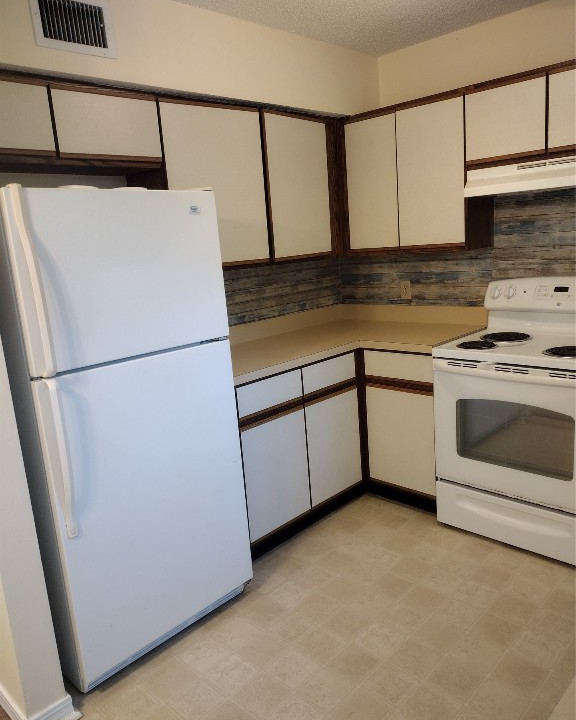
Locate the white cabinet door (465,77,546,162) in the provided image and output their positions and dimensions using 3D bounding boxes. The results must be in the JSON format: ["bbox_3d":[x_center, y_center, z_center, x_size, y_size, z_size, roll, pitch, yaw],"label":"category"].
[{"bbox_3d":[0.997,-1.090,2.742,0.374,0.297,0.035,7,16,44],"label":"white cabinet door"}]

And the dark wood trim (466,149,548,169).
[{"bbox_3d":[0.996,-0.910,2.735,0.377,0.044,0.020,7,16,44],"label":"dark wood trim"}]

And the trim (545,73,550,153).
[{"bbox_3d":[1.118,-1.059,2.573,0.015,0.329,0.020,7,16,44],"label":"trim"}]

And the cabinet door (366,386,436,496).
[{"bbox_3d":[0.601,0.422,3.167,0.419,0.536,0.020,7,16,44],"label":"cabinet door"}]

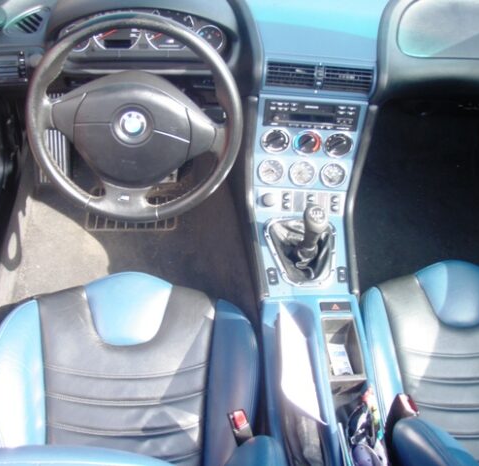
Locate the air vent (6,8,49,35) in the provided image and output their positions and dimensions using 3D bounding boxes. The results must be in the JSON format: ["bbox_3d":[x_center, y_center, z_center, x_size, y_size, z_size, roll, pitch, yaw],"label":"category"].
[{"bbox_3d":[-0.412,-0.411,1.340,0.080,0.030,0.050,11,90,9],"label":"air vent"}]

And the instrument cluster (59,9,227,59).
[{"bbox_3d":[-0.191,-0.397,1.355,0.325,0.094,0.050,-1,21,-5],"label":"instrument cluster"}]

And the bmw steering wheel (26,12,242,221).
[{"bbox_3d":[-0.184,-0.201,1.225,0.380,0.380,0.095,-1,26,0],"label":"bmw steering wheel"}]

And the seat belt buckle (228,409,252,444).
[{"bbox_3d":[0.004,0.340,1.185,0.032,0.080,0.040,-13,33,8],"label":"seat belt buckle"}]

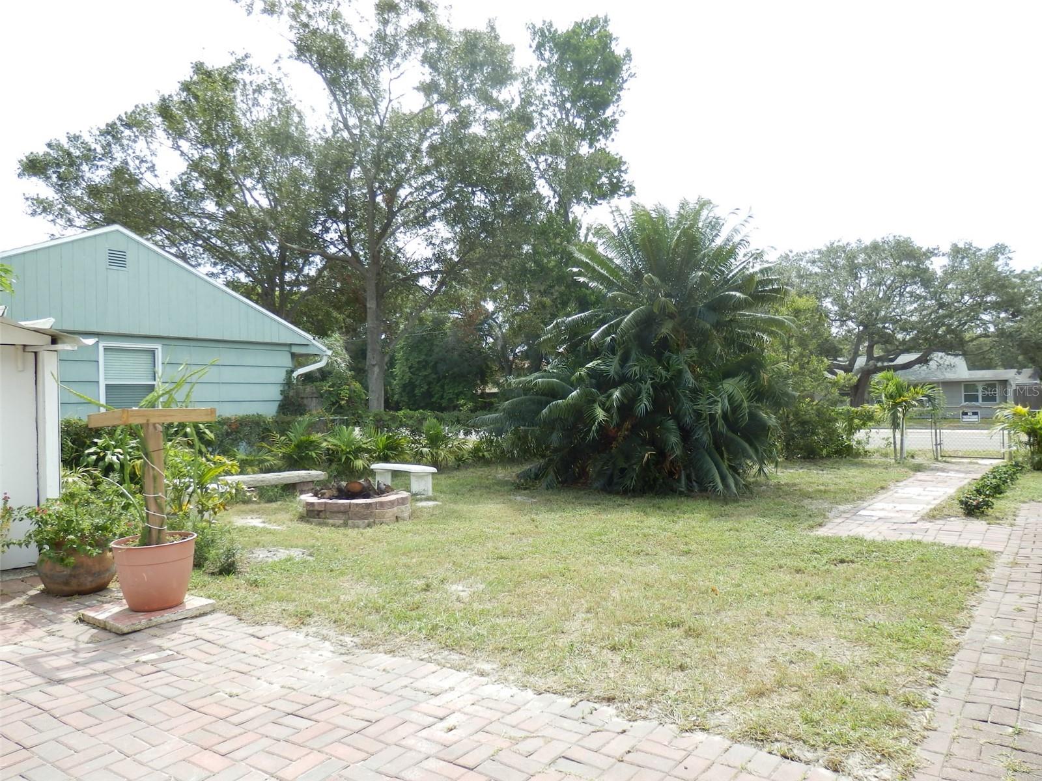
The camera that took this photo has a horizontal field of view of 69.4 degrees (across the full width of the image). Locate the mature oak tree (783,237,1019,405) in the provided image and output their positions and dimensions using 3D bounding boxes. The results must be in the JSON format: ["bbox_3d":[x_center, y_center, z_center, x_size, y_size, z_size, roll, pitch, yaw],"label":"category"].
[{"bbox_3d":[17.195,-2.600,34.000,10.400,8.200,10.000,-1,-1,27],"label":"mature oak tree"}]

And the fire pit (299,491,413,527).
[{"bbox_3d":[-1.970,1.379,8.950,1.300,0.300,1.300,-1,-1,-12],"label":"fire pit"}]

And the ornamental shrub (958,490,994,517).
[{"bbox_3d":[5.184,1.260,8.580,0.420,0.280,0.420,-1,-1,31],"label":"ornamental shrub"}]

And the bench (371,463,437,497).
[{"bbox_3d":[-1.739,1.332,11.200,1.100,0.430,0.430,-1,-1,34],"label":"bench"}]

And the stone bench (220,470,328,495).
[{"bbox_3d":[-3.640,1.404,11.050,1.620,0.360,0.280,0,-1,-41],"label":"stone bench"}]

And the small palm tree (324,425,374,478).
[{"bbox_3d":[-2.960,1.106,13.000,0.870,0.980,0.850,-1,-1,-13],"label":"small palm tree"}]

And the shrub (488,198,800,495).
[{"bbox_3d":[1.927,-0.826,12.500,5.000,4.650,4.700,-1,-1,9],"label":"shrub"}]

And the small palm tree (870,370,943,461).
[{"bbox_3d":[7.888,0.506,15.400,1.450,1.880,1.400,-1,-1,27],"label":"small palm tree"}]

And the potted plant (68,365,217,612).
[{"bbox_3d":[-2.533,0.631,5.030,0.950,1.620,0.800,-1,-1,-27],"label":"potted plant"}]

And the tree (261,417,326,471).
[{"bbox_3d":[-3.749,1.022,12.400,1.080,1.160,1.000,-1,-1,-17],"label":"tree"}]

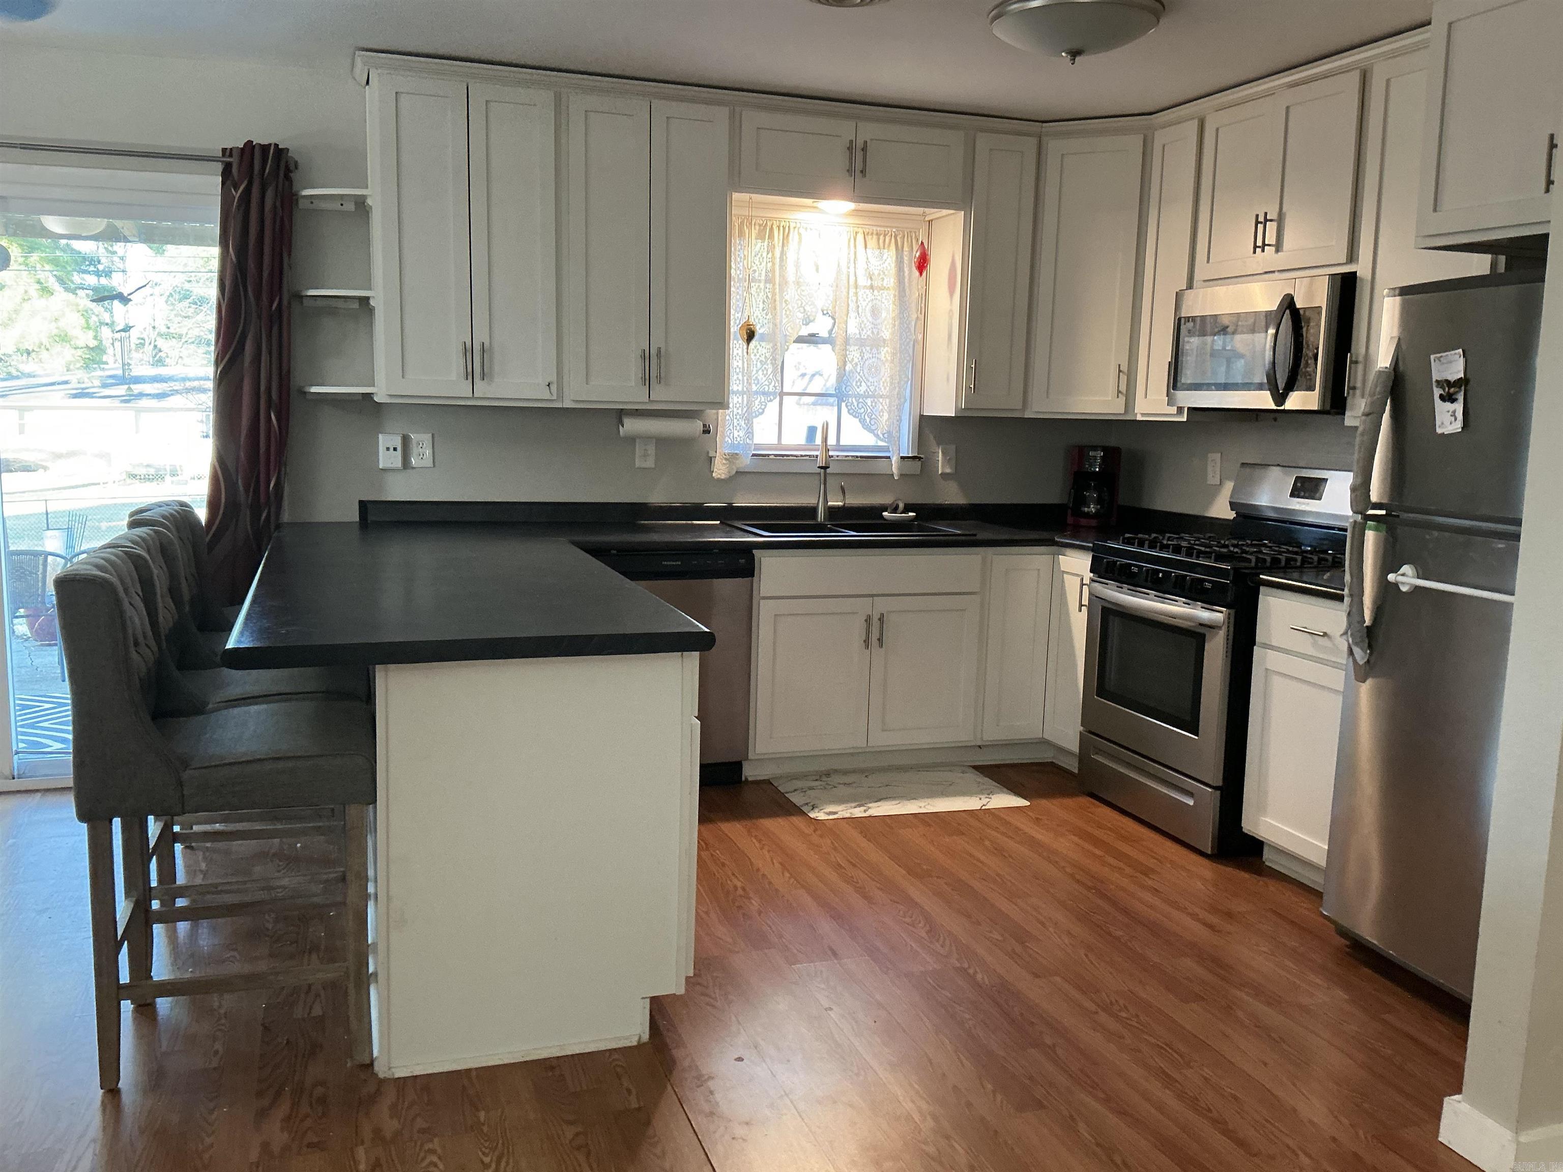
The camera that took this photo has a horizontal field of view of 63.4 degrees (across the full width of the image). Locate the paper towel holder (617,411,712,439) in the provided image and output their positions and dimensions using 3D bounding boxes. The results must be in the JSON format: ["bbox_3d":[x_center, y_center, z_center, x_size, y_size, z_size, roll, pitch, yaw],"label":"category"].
[{"bbox_3d":[-0.438,-0.612,4.772,0.365,0.117,0.120,-2,9,-20],"label":"paper towel holder"}]

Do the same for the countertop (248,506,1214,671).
[{"bbox_3d":[0.215,-0.115,3.943,3.409,0.132,2.350,-1,9,-19],"label":"countertop"}]

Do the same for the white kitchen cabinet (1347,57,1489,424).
[{"bbox_3d":[1.943,-0.984,3.599,0.330,1.067,0.478,-1,9,-19],"label":"white kitchen cabinet"}]

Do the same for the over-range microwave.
[{"bbox_3d":[1.715,-0.797,4.231,0.435,0.422,0.763,-2,9,-20],"label":"over-range microwave"}]

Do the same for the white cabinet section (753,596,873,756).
[{"bbox_3d":[0.029,0.285,4.850,0.440,0.581,0.570,-1,8,-18],"label":"white cabinet section"}]

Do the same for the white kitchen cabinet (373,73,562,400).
[{"bbox_3d":[-1.109,-1.181,4.433,0.631,1.068,0.335,-2,9,-20],"label":"white kitchen cabinet"}]

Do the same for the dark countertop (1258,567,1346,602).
[{"bbox_3d":[1.810,0.021,3.715,0.645,0.040,0.535,-2,9,-20],"label":"dark countertop"}]

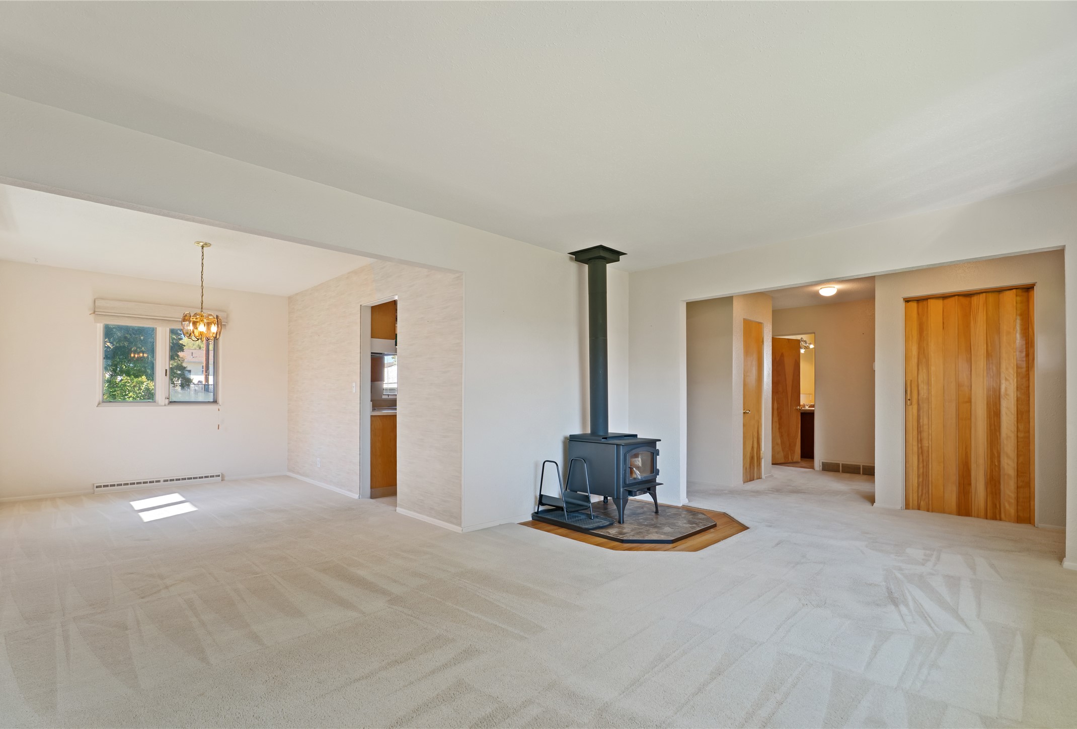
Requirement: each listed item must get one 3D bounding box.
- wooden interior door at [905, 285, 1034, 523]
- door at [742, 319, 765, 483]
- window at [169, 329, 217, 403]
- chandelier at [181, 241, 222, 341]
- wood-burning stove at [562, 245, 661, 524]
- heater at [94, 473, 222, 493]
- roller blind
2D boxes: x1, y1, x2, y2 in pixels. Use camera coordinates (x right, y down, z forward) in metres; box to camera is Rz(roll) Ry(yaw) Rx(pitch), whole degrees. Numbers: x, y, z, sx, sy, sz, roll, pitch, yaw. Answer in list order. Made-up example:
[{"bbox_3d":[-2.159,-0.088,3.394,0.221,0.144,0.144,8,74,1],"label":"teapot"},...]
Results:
[{"bbox_3d":[3.944,0.377,4.489,0.898,2.080,0.080,-2,-3,44],"label":"wooden interior door"},{"bbox_3d":[2.812,0.476,6.343,0.575,2.090,0.045,2,-3,-41],"label":"door"},{"bbox_3d":[-4.246,-0.003,5.991,0.527,0.964,0.070,2,-3,-41],"label":"window"},{"bbox_3d":[-3.043,-0.664,4.394,0.371,0.902,0.371,2,-3,-41],"label":"chandelier"},{"bbox_3d":[0.714,0.144,4.455,0.635,2.422,0.800,3,-3,-44],"label":"wood-burning stove"},{"bbox_3d":[-4.441,1.394,5.739,1.190,0.102,0.055,2,-3,-41],"label":"heater"},{"bbox_3d":[-4.410,-0.572,5.753,1.242,0.237,0.085,2,-3,-41],"label":"roller blind"}]

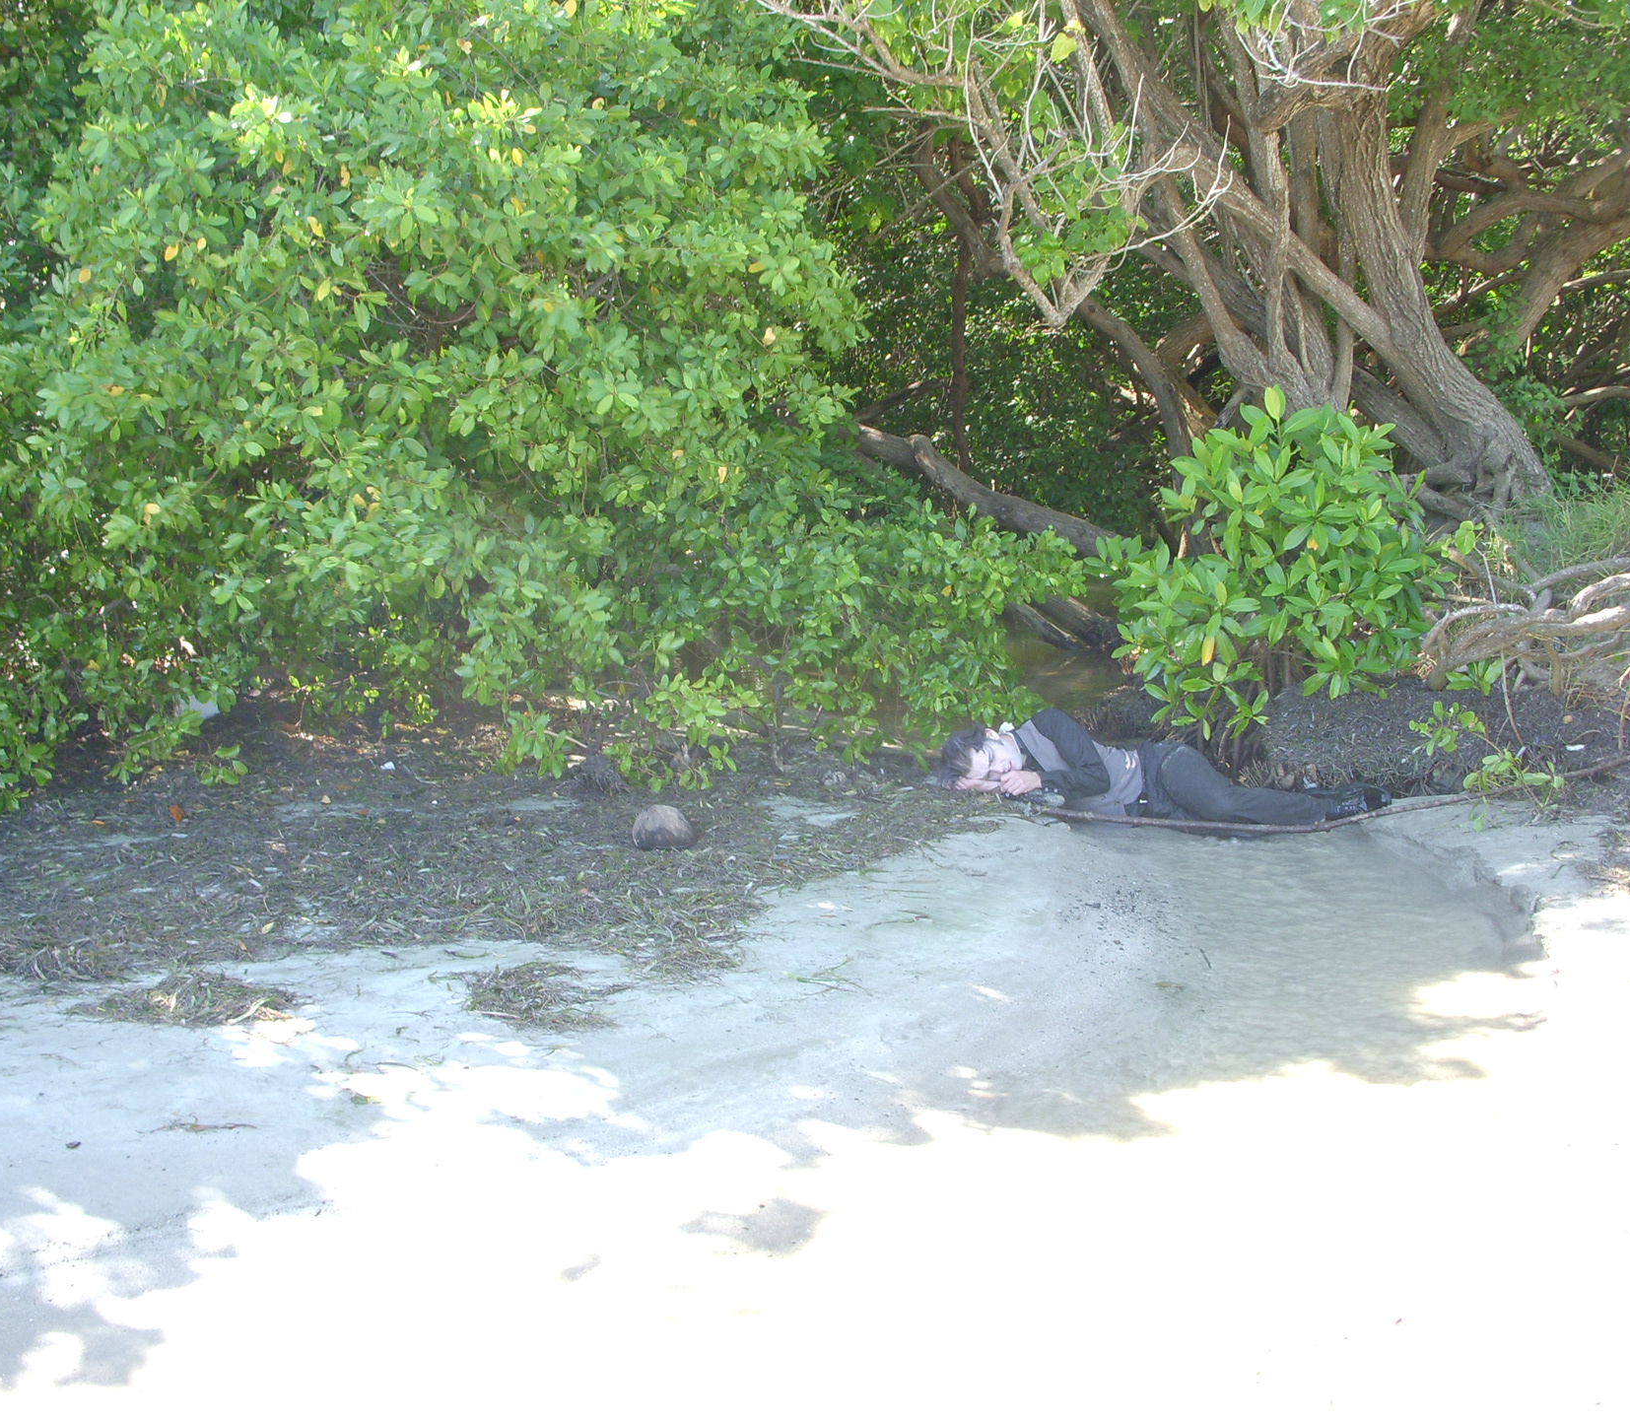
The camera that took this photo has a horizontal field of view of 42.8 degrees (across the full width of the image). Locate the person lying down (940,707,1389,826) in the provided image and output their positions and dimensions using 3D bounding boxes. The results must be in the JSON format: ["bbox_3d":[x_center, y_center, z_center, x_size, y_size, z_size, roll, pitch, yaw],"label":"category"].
[{"bbox_3d":[1.160,0.200,6.900,1.500,0.400,0.500,4,10,1],"label":"person lying down"}]

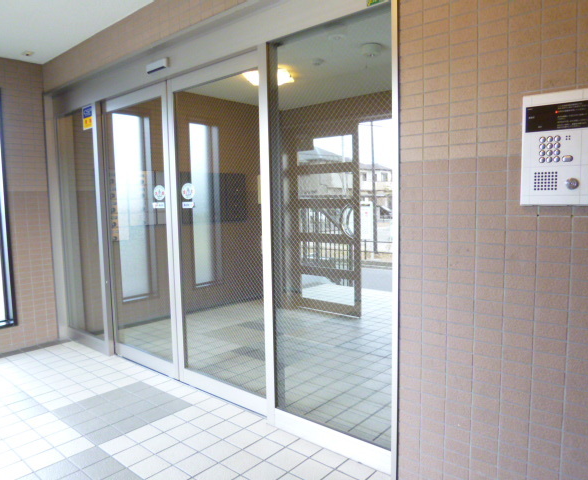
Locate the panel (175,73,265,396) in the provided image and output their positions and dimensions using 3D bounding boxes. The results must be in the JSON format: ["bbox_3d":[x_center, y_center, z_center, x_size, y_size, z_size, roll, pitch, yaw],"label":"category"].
[{"bbox_3d":[-0.470,-0.016,2.755,0.850,2.050,0.070,3,6,40],"label":"panel"}]

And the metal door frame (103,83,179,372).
[{"bbox_3d":[-1.123,-0.048,3.306,0.840,2.030,0.060,3,6,40],"label":"metal door frame"}]

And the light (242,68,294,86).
[{"bbox_3d":[-0.235,-1.498,4.090,0.340,0.080,0.340,3,6,40],"label":"light"}]

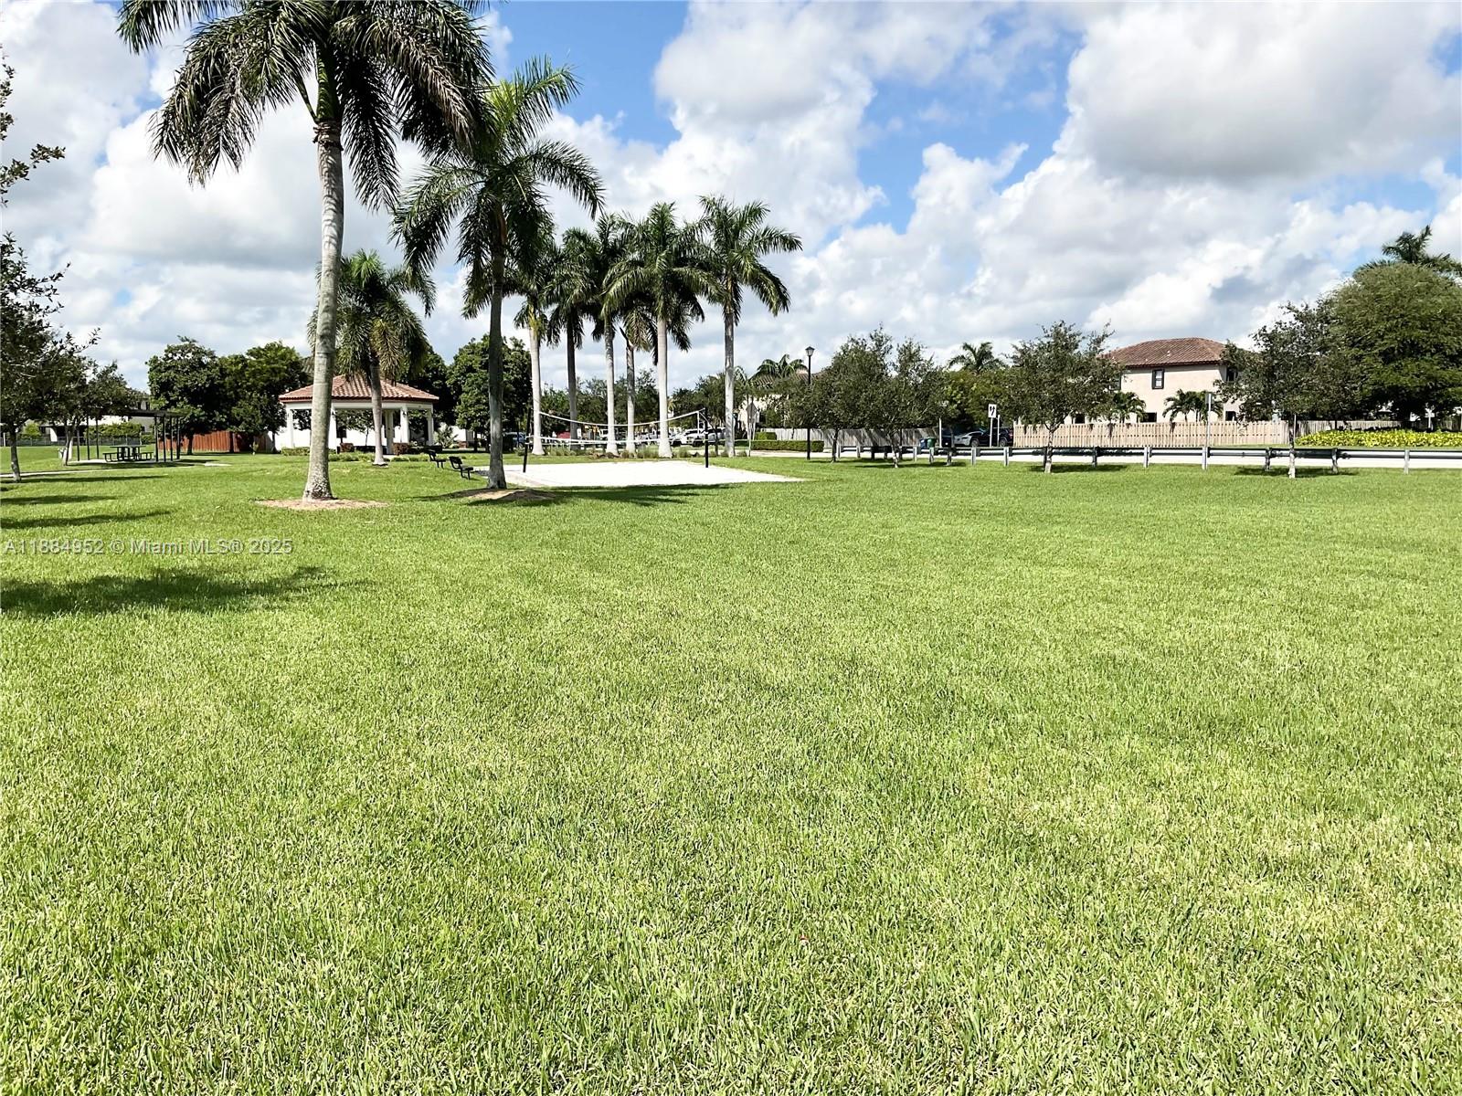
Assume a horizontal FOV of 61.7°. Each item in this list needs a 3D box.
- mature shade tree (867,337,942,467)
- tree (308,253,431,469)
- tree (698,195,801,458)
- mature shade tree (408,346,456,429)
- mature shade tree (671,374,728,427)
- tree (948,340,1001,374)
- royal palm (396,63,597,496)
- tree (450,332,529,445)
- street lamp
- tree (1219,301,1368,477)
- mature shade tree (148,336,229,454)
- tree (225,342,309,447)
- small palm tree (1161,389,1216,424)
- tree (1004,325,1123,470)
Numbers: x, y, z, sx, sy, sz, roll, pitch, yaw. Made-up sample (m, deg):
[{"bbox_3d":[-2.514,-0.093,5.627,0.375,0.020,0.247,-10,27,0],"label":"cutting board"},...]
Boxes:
[{"bbox_3d":[7.038,-5.909,49.811,3.066,5.260,3.066,0,6,0],"label":"mature shade tree"},{"bbox_3d":[-15.619,-8.213,53.254,5.264,9.177,5.264,0,6,0],"label":"tree"},{"bbox_3d":[0.974,-12.090,67.404,5.657,14.151,5.657,0,6,0],"label":"tree"},{"bbox_3d":[-22.777,-11.159,91.646,4.957,7.595,4.957,0,6,0],"label":"mature shade tree"},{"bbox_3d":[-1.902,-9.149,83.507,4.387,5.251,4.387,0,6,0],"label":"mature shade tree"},{"bbox_3d":[22.041,-14.040,111.164,5.222,9.646,5.222,0,6,0],"label":"tree"},{"bbox_3d":[-6.516,-7.729,34.917,5.992,12.039,5.992,0,6,0],"label":"royal palm"},{"bbox_3d":[-17.060,-10.943,86.903,5.754,8.084,5.754,0,6,0],"label":"tree"},{"bbox_3d":[4.010,-7.435,62.766,0.427,5.785,0.427,0,6,0],"label":"street lamp"},{"bbox_3d":[18.271,-5.110,39.781,4.786,5.614,4.786,0,6,0],"label":"tree"},{"bbox_3d":[-39.352,-11.103,89.345,6.127,8.602,6.127,0,6,0],"label":"mature shade tree"},{"bbox_3d":[-34.852,-11.327,92.338,6.591,8.336,6.591,0,6,0],"label":"tree"},{"bbox_3d":[35.753,-10.122,95.469,4.297,4.560,4.297,0,6,0],"label":"small palm tree"},{"bbox_3d":[12.141,-5.570,45.127,4.293,5.494,4.293,0,6,0],"label":"tree"}]

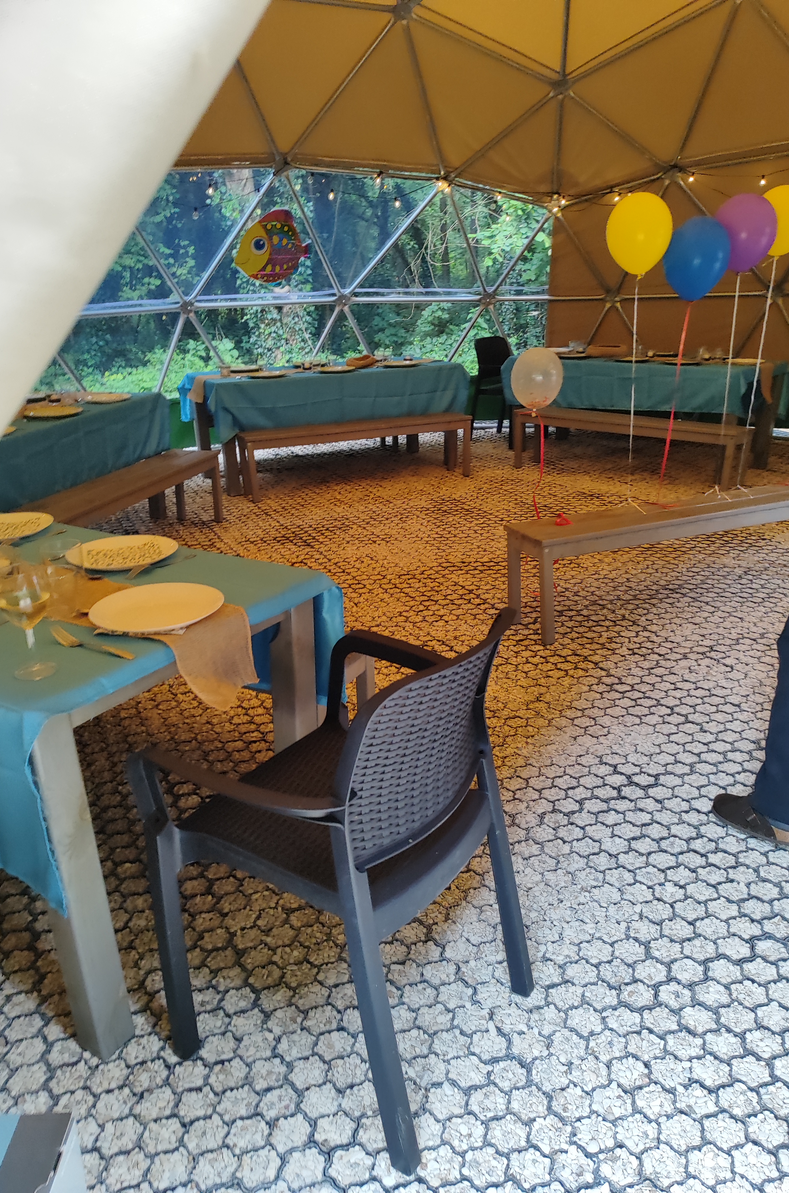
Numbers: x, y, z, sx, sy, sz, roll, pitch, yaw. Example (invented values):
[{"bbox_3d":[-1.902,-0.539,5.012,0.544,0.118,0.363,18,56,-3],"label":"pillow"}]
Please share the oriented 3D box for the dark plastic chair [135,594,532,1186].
[{"bbox_3d":[-0.071,0.463,1.597,0.565,0.870,0.600,12,25,33],"label":"dark plastic chair"}]

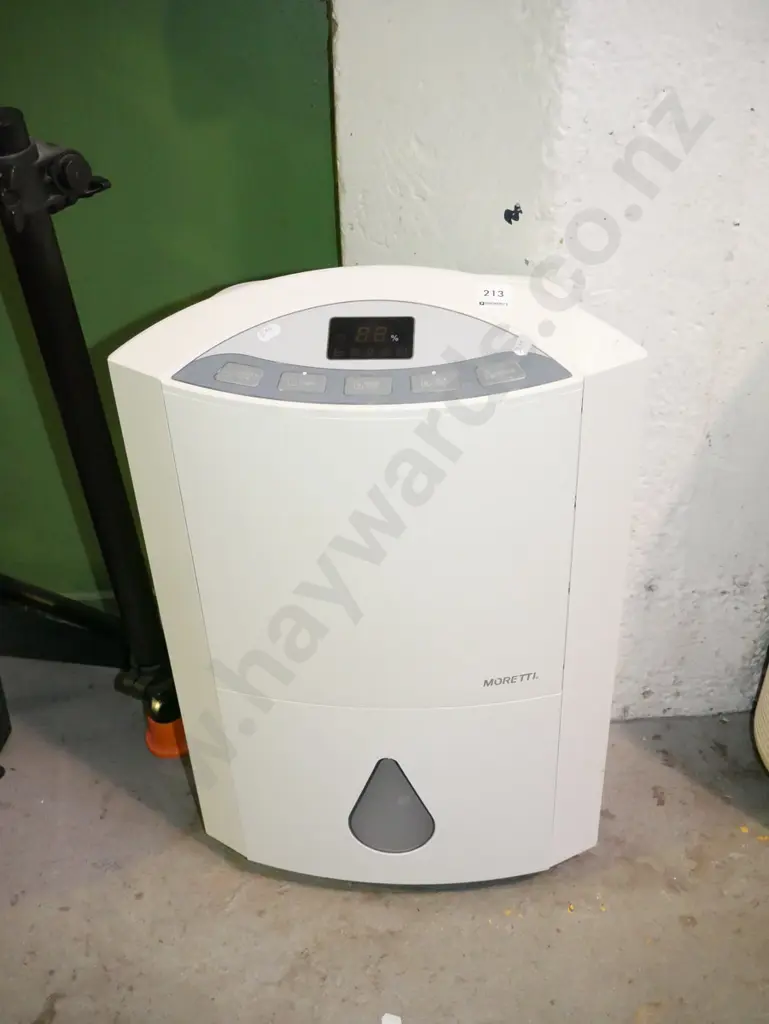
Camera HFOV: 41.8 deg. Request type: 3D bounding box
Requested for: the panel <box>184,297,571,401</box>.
[{"bbox_3d":[-0.010,-0.111,0.720,0.282,0.020,0.094,0,62,5],"label":"panel"}]

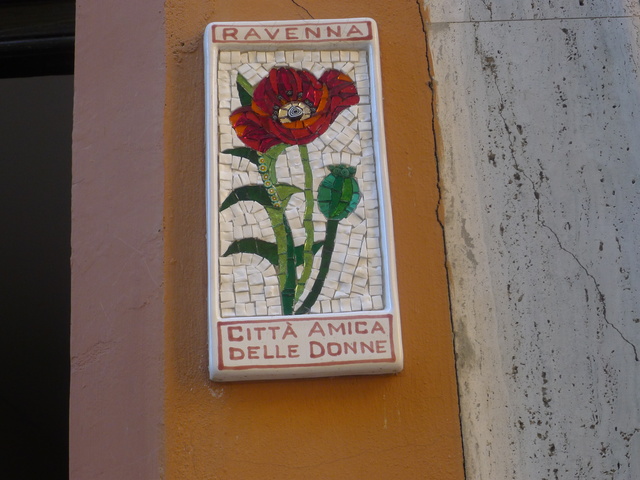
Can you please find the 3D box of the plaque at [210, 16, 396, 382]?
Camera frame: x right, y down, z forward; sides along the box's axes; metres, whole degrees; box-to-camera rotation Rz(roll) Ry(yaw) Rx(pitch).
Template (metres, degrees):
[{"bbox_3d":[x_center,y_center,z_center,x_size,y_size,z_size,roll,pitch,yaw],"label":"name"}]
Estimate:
[{"bbox_3d":[-0.024,-0.054,1.426,0.200,0.415,0.030,-2,-22,-2],"label":"plaque"}]

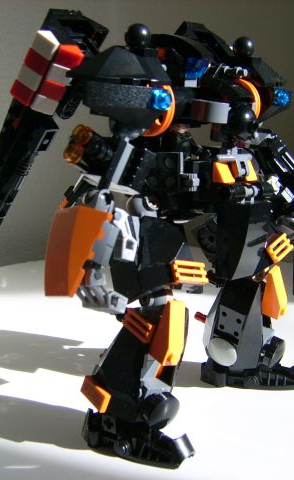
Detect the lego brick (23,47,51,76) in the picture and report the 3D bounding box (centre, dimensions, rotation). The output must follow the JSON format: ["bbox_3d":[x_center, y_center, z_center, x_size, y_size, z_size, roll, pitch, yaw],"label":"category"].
[{"bbox_3d":[-0.044,-0.071,0.258,0.007,0.008,0.008,-12,-31,-42],"label":"lego brick"}]

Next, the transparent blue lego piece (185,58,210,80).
[{"bbox_3d":[0.021,-0.073,0.275,0.009,0.008,0.008,-4,6,-45],"label":"transparent blue lego piece"}]

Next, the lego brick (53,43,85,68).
[{"bbox_3d":[-0.032,-0.072,0.255,0.008,0.007,0.008,-12,-31,-42],"label":"lego brick"}]

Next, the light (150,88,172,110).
[{"bbox_3d":[0.005,-0.054,0.251,0.008,0.008,0.005,-8,12,-34],"label":"light"}]

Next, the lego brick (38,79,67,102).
[{"bbox_3d":[-0.039,-0.062,0.265,0.008,0.007,0.008,-12,-31,-42],"label":"lego brick"}]

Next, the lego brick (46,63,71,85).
[{"bbox_3d":[-0.035,-0.067,0.260,0.008,0.007,0.008,-12,-31,-42],"label":"lego brick"}]

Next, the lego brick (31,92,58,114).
[{"bbox_3d":[-0.043,-0.057,0.270,0.008,0.007,0.008,-12,-31,-42],"label":"lego brick"}]

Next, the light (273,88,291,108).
[{"bbox_3d":[0.060,-0.064,0.289,0.008,0.008,0.005,-7,12,-31],"label":"light"}]

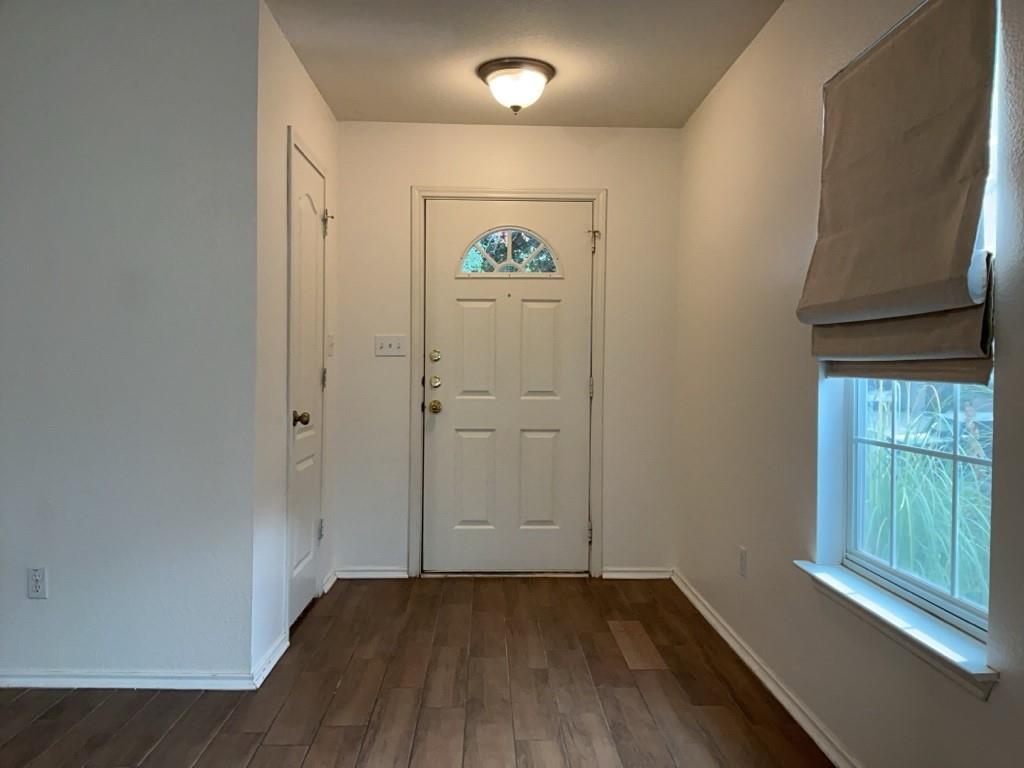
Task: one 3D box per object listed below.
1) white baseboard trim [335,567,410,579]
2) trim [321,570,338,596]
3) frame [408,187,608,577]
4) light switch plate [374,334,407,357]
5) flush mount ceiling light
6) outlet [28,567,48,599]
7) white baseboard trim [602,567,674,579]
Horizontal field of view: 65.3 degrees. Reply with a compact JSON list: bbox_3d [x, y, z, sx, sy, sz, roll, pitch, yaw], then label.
[{"bbox_3d":[-0.763,1.020,4.336,0.399,0.064,0.015,1,1,-2],"label":"white baseboard trim"},{"bbox_3d":[-0.951,1.021,4.174,0.015,0.064,0.329,1,1,-2],"label":"trim"},{"bbox_3d":[-0.022,-0.001,4.374,1.059,2.123,0.090,1,1,-2],"label":"frame"},{"bbox_3d":[-0.656,-0.203,4.322,0.163,0.115,0.008,1,1,-2],"label":"light switch plate"},{"bbox_3d":[0.017,-1.294,3.560,0.352,0.189,0.352,1,1,-2],"label":"flush mount ceiling light"},{"bbox_3d":[-1.663,0.699,2.799,0.071,0.115,0.008,1,1,-2],"label":"outlet"},{"bbox_3d":[0.698,1.036,4.377,0.403,0.064,0.015,1,1,-2],"label":"white baseboard trim"}]

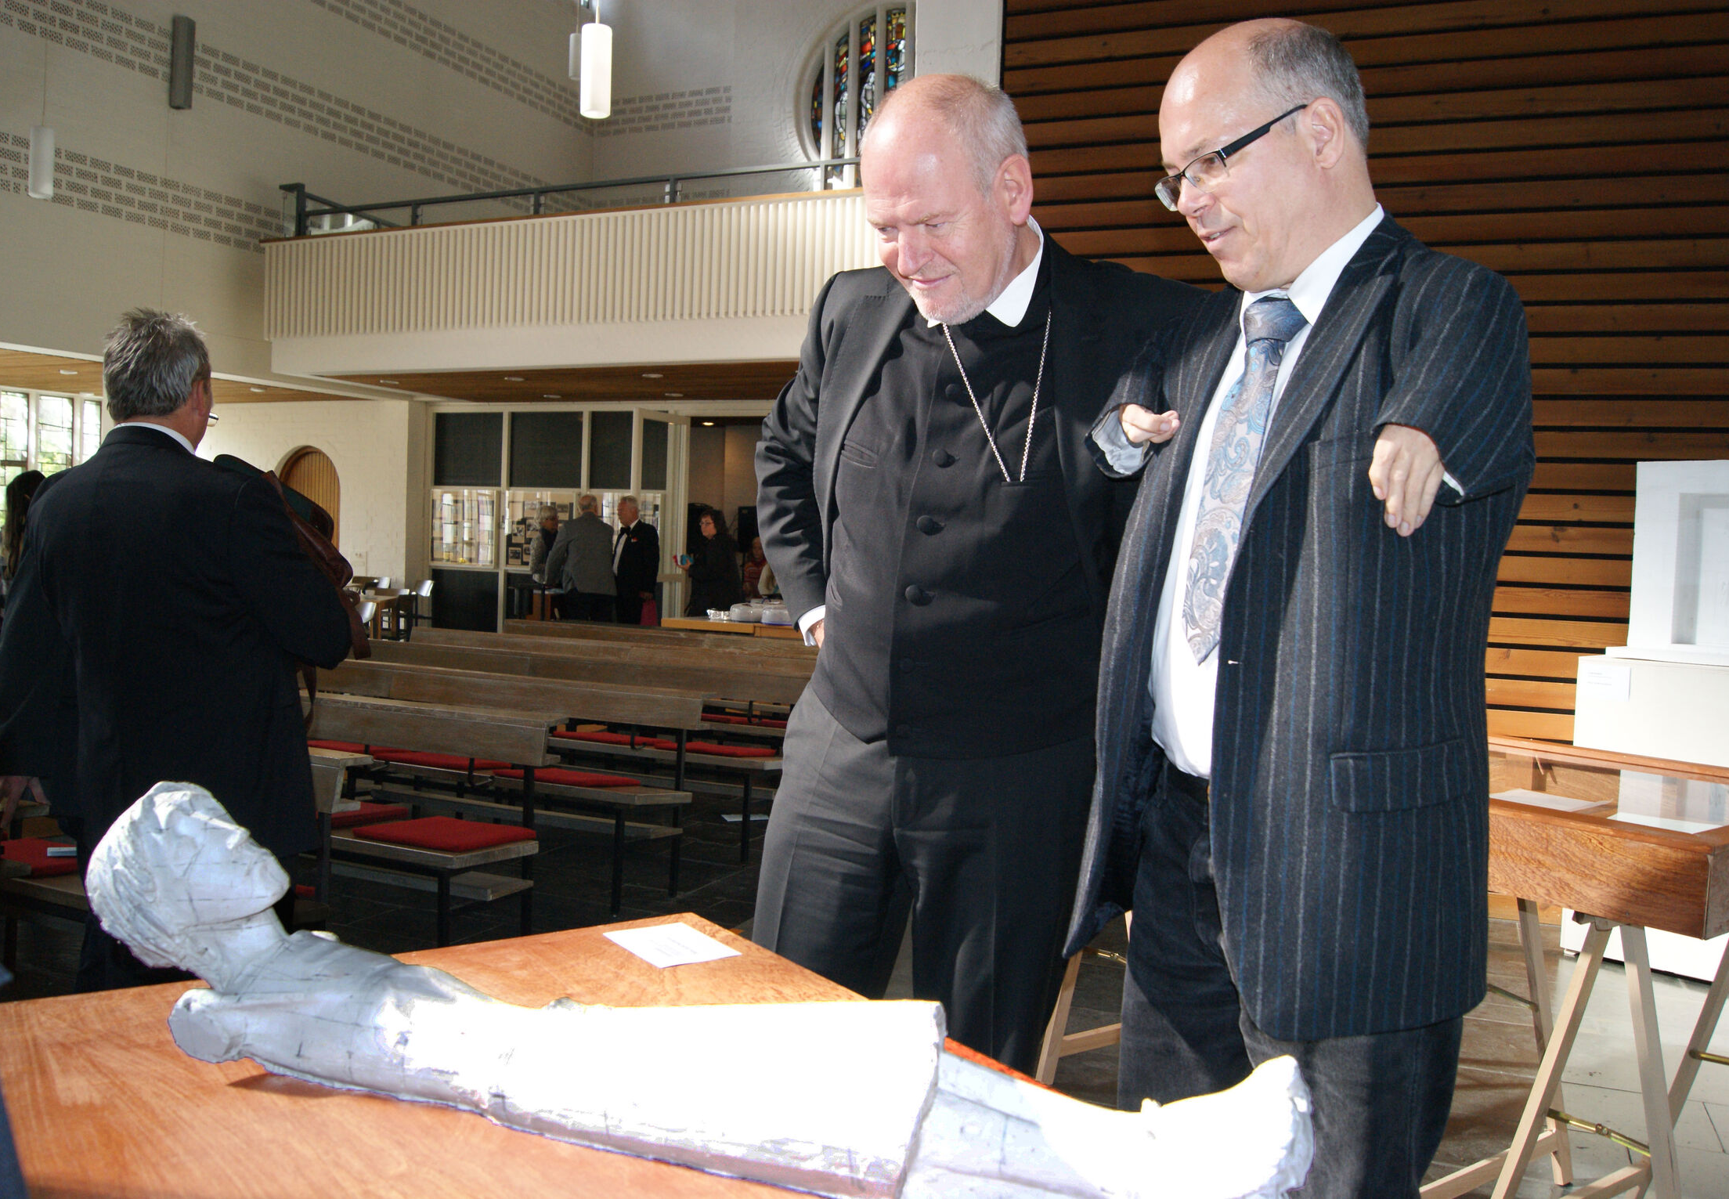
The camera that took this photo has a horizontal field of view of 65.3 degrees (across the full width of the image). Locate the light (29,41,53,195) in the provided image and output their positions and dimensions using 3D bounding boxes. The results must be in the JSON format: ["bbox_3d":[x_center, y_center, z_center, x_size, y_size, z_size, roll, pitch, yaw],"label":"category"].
[{"bbox_3d":[-5.117,-2.976,8.400,0.150,0.953,0.150,0,3,-31],"label":"light"}]

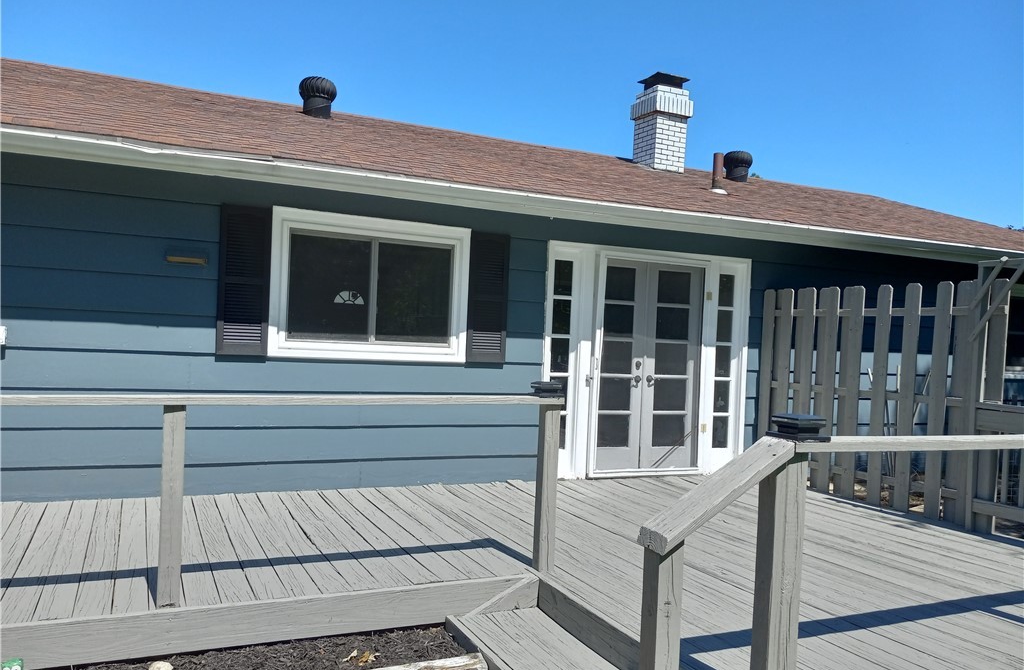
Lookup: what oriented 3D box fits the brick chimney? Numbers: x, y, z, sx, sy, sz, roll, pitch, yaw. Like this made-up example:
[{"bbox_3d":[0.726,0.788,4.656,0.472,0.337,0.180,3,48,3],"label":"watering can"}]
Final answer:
[{"bbox_3d":[2.011,-2.803,10.764,0.588,1.280,0.597,3,0,-25],"label":"brick chimney"}]

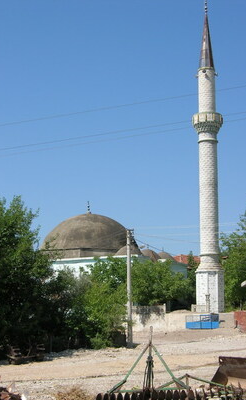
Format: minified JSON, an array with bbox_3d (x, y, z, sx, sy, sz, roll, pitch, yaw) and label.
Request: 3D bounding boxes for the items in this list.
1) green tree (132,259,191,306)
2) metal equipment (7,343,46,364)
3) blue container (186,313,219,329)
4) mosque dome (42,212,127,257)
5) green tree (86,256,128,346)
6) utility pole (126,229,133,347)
[{"bbox_3d":[3.192,7.192,60.000,5.200,4.500,4.600,-1,-9,6],"label":"green tree"},{"bbox_3d":[-3.873,6.077,28.000,1.400,0.780,0.950,-3,-9,18],"label":"metal equipment"},{"bbox_3d":[6.566,9.997,58.000,2.400,1.250,1.600,-5,-10,29],"label":"blue container"},{"bbox_3d":[-3.433,3.727,74.000,10.200,4.900,10.200,0,-9,-3],"label":"mosque dome"},{"bbox_3d":[-1.030,6.398,44.000,2.700,5.700,2.700,0,-9,0],"label":"green tree"},{"bbox_3d":[0.420,5.622,45.500,0.500,7.600,0.420,0,-9,0],"label":"utility pole"}]

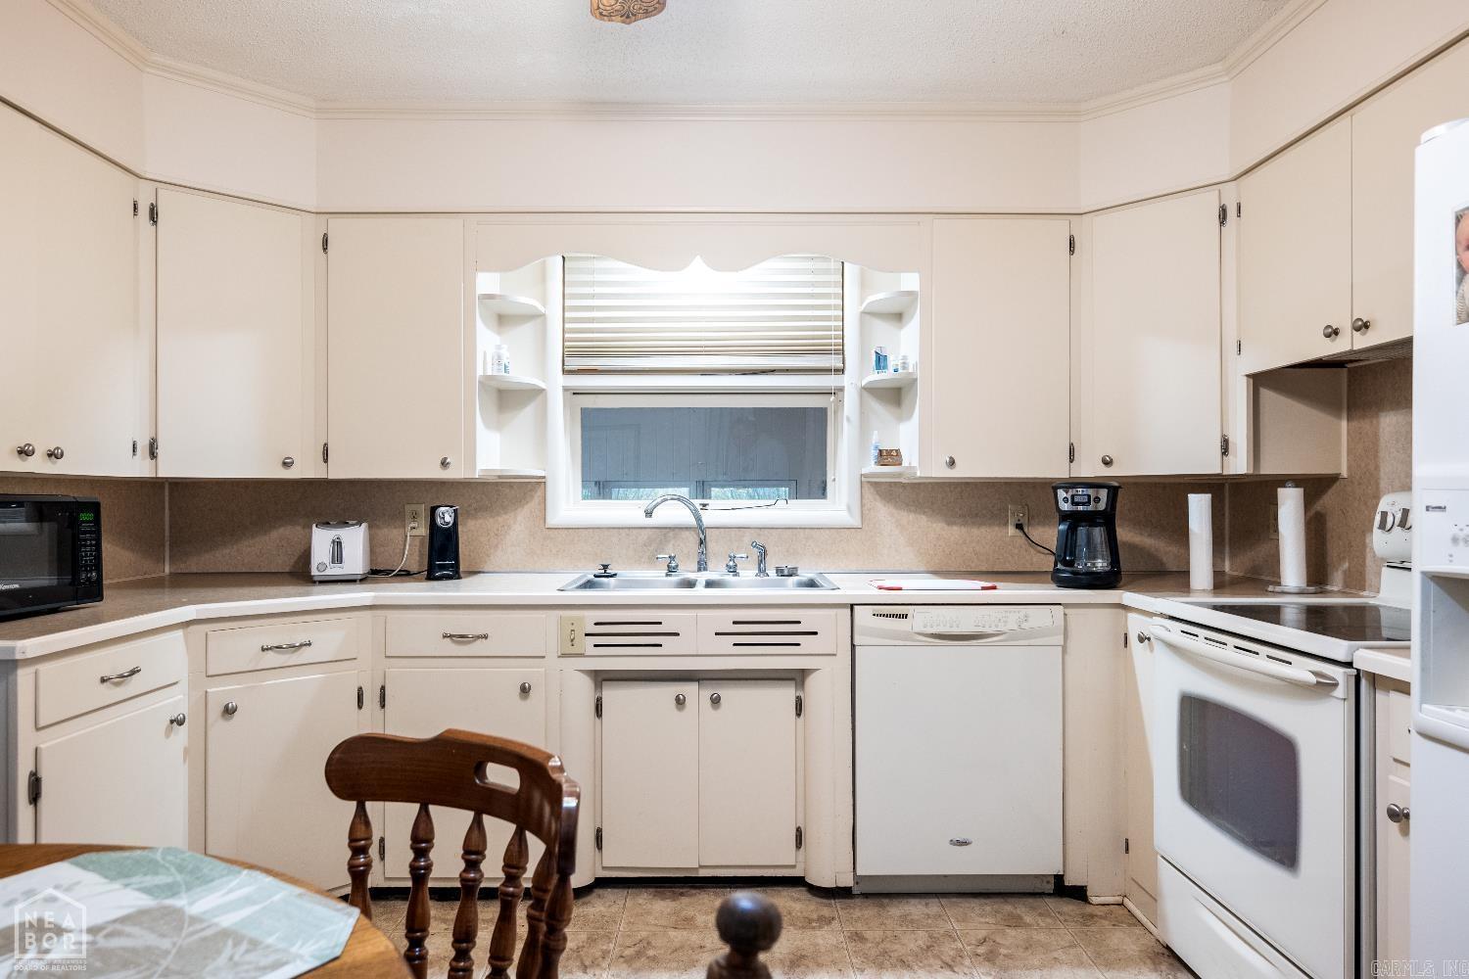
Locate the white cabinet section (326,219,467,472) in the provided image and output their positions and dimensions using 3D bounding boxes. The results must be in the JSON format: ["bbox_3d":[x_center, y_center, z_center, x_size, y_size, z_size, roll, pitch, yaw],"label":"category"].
[{"bbox_3d":[-1.085,-0.449,3.150,0.435,0.831,0.300,0,-1,-1],"label":"white cabinet section"}]

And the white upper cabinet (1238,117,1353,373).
[{"bbox_3d":[1.588,-0.603,2.420,0.310,0.550,0.470,0,0,-1],"label":"white upper cabinet"}]

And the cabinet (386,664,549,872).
[{"bbox_3d":[-0.784,0.818,2.975,0.467,0.608,0.550,0,0,-1],"label":"cabinet"}]

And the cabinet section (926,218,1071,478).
[{"bbox_3d":[0.847,-0.450,3.150,0.449,0.830,0.300,0,-1,-1],"label":"cabinet section"}]

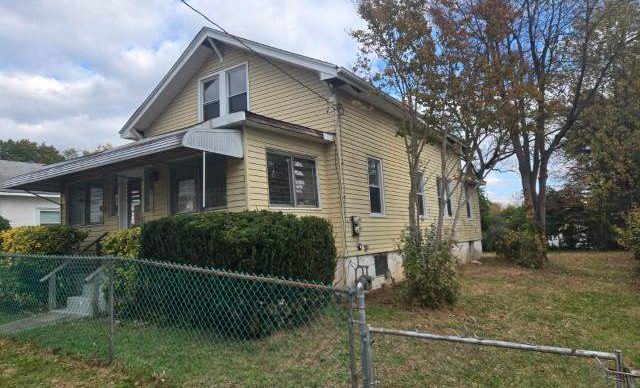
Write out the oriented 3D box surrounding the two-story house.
[{"bbox_3d":[0.016,-0.755,16.062,8.200,7.050,17.900,-7,-7,33],"label":"two-story house"}]

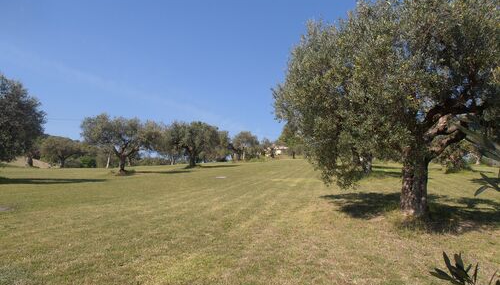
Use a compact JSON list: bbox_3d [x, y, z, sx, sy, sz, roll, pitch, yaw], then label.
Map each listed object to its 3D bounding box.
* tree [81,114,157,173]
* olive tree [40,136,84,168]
[{"bbox_3d":[-11.758,0.089,31.000,6.600,5.360,6.000,0,-2,0],"label":"tree"},{"bbox_3d":[-27.729,1.324,51.000,6.080,4.710,5.600,0,-2,0],"label":"olive tree"}]

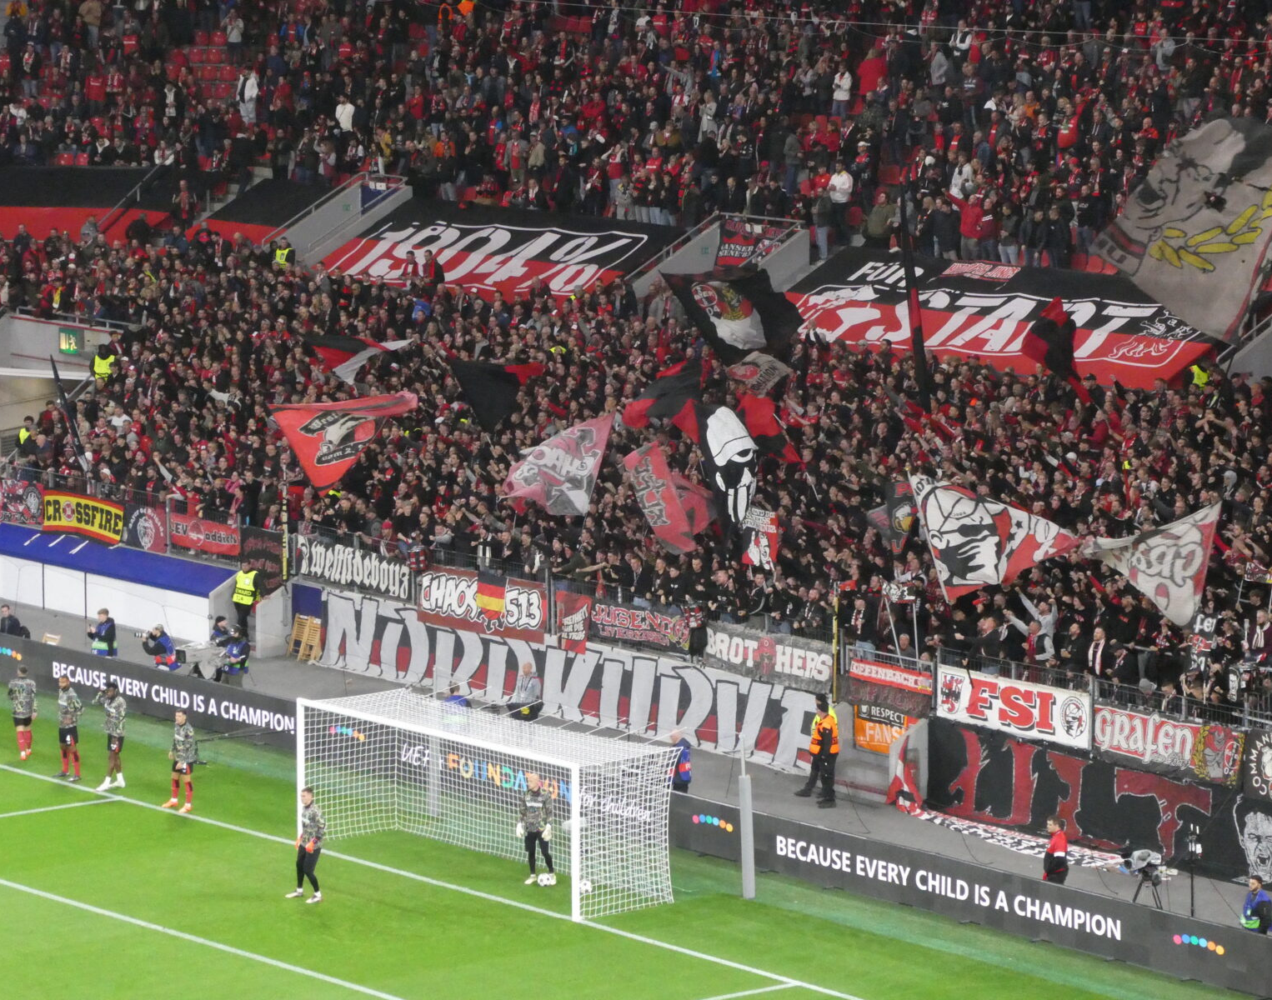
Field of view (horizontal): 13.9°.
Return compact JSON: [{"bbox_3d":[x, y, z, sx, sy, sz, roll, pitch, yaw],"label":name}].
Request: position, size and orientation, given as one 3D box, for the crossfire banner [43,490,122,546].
[{"bbox_3d":[-11.996,0.391,112.419,0.080,0.830,3.150,-6,10,-39],"label":"crossfire banner"}]

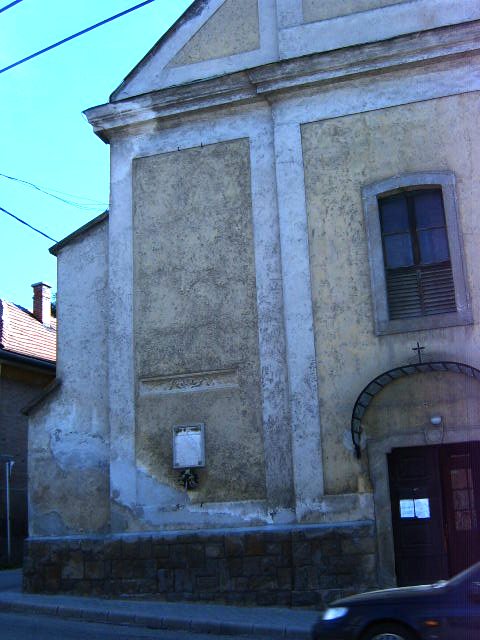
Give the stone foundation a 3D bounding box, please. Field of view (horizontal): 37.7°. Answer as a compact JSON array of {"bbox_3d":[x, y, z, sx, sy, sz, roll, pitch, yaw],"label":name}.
[{"bbox_3d":[-0.897,4.394,12.494,6.700,1.300,0.450,-6,-14,16],"label":"stone foundation"}]

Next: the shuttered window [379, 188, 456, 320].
[{"bbox_3d":[3.145,-1.236,12.555,1.160,2.400,0.160,-6,-14,16],"label":"shuttered window"}]

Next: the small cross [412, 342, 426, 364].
[{"bbox_3d":[2.923,0.544,11.447,0.210,0.360,0.040,-6,-14,16],"label":"small cross"}]

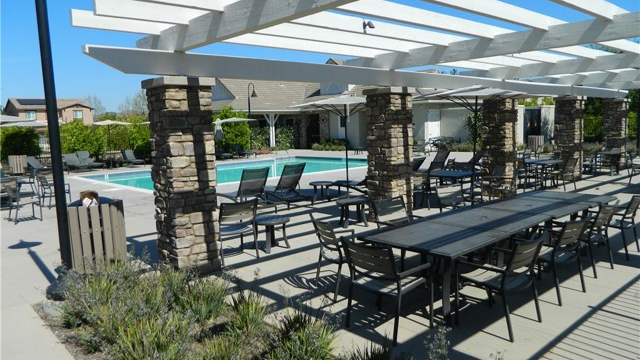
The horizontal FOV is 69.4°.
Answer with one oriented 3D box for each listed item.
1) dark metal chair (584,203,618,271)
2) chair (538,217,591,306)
[{"bbox_3d":[3.347,0.697,5.826,0.590,0.880,0.590,-7,10,-40],"label":"dark metal chair"},{"bbox_3d":[2.416,0.773,4.824,0.580,0.850,0.575,-7,8,-40],"label":"chair"}]

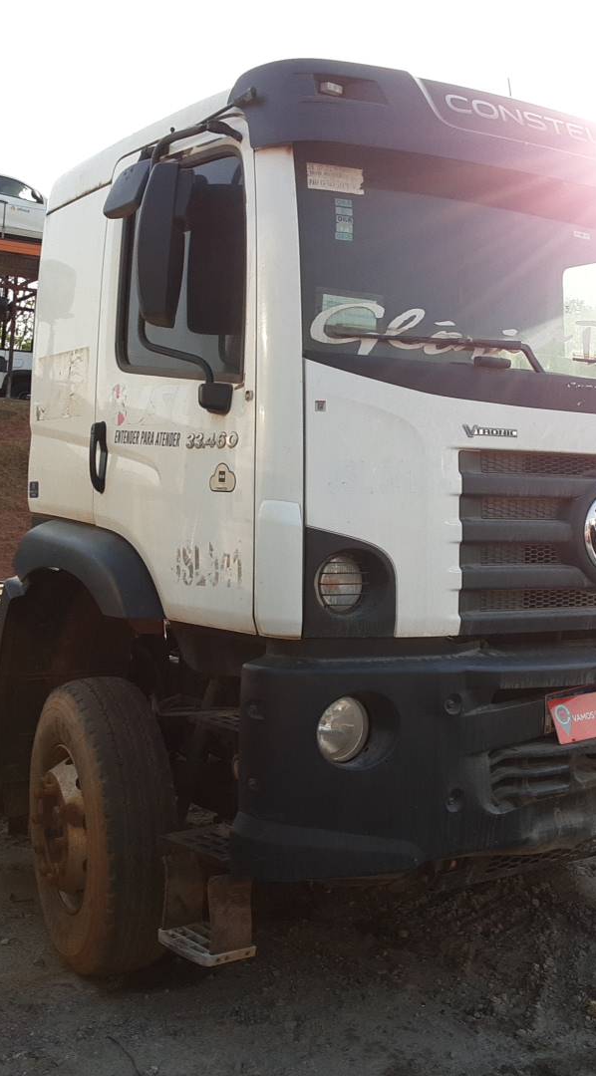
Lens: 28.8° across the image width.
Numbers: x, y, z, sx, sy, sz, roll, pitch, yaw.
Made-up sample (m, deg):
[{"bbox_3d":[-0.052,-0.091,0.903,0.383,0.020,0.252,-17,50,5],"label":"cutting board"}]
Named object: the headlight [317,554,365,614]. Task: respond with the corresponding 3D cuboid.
[{"bbox_3d":[0.114,0.139,3.399,0.168,0.170,0.090,0,1,-33],"label":"headlight"}]

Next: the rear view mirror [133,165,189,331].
[{"bbox_3d":[-0.422,-0.909,3.600,0.135,0.475,0.200,1,1,6],"label":"rear view mirror"}]

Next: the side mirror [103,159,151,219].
[{"bbox_3d":[-0.548,-1.117,3.720,0.150,0.185,0.090,1,1,21],"label":"side mirror"}]

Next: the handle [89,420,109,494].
[{"bbox_3d":[-0.722,-0.291,4.230,0.055,0.255,0.065,0,1,-33],"label":"handle"}]

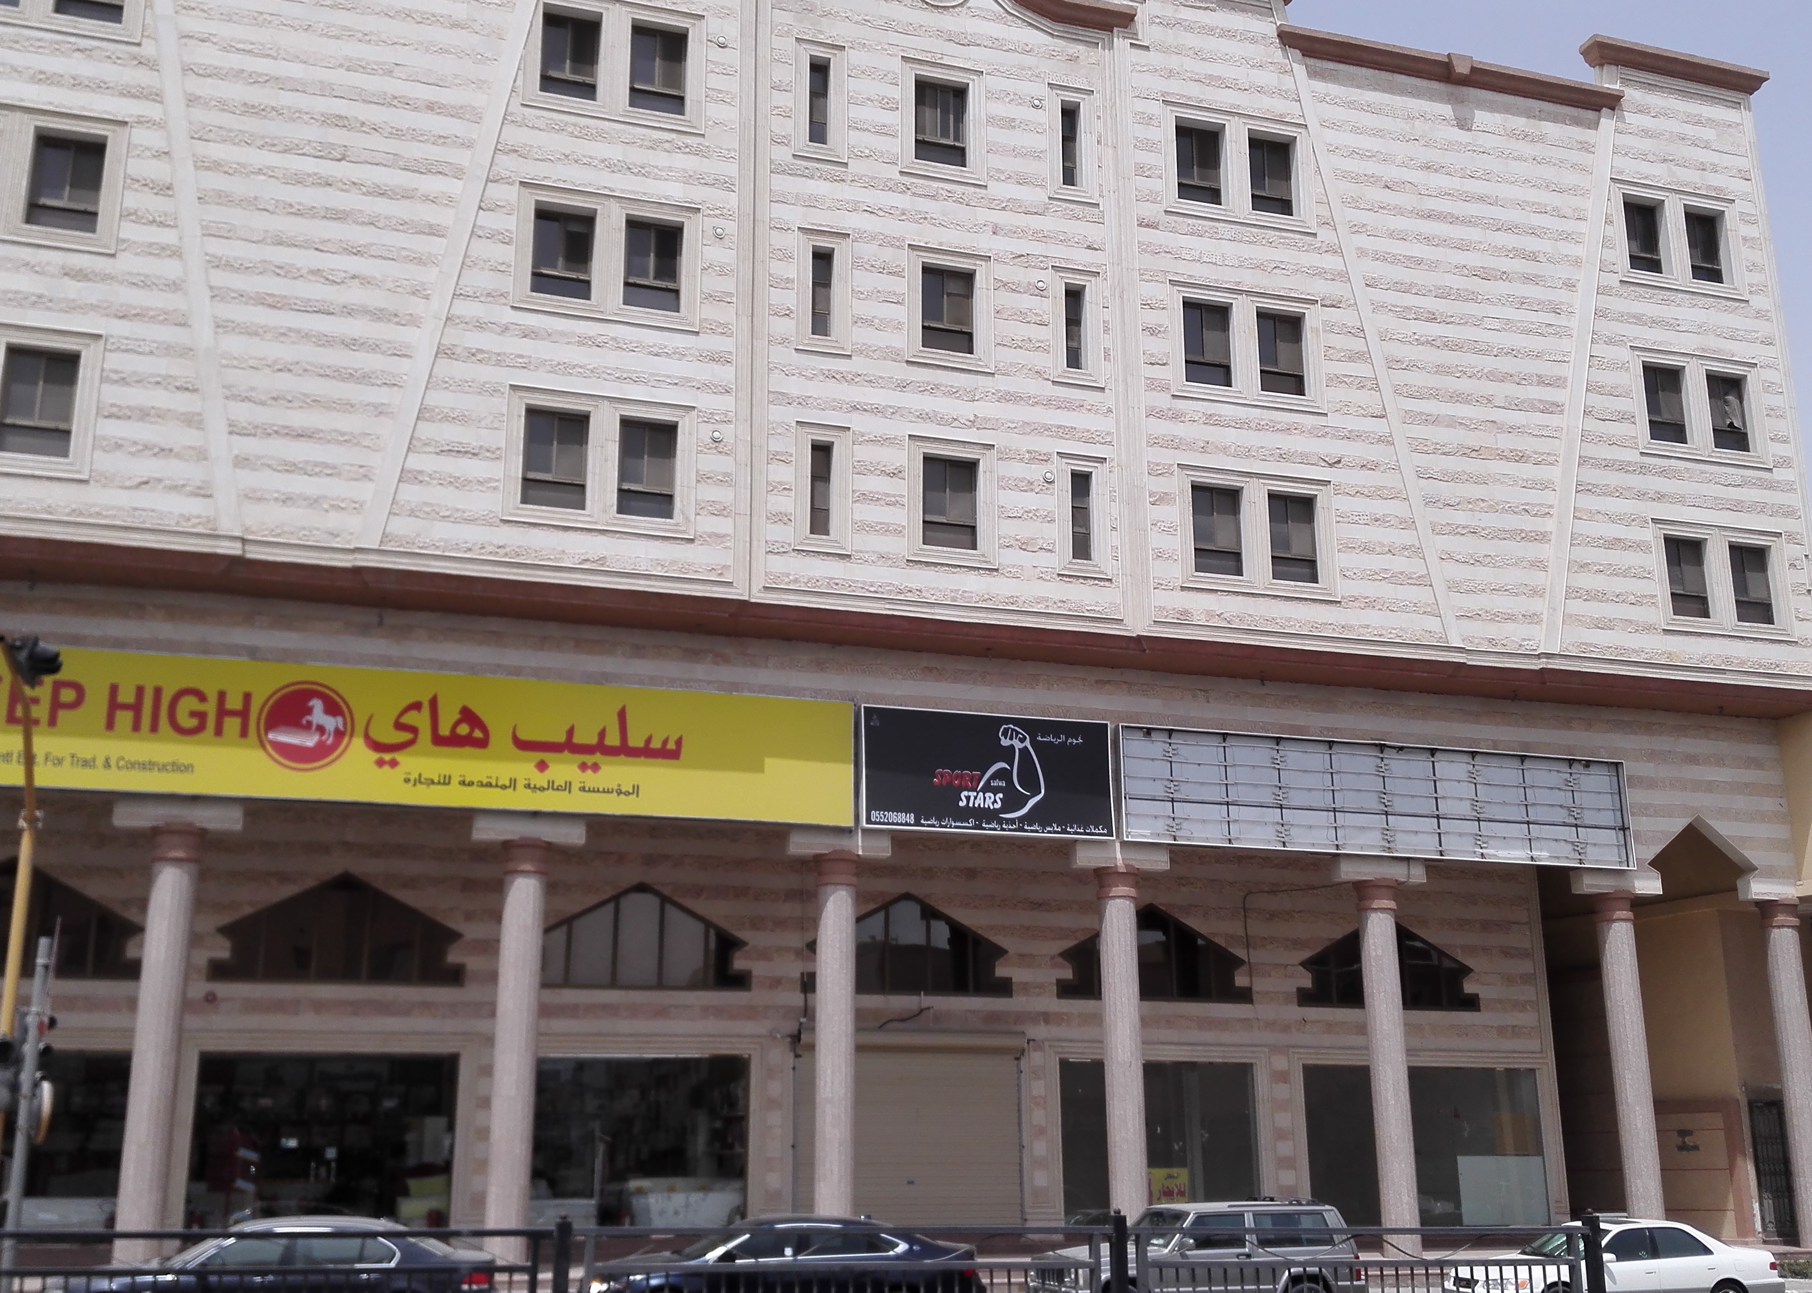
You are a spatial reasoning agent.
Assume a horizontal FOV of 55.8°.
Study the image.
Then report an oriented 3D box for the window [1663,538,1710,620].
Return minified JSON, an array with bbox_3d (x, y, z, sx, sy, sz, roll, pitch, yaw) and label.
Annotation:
[{"bbox_3d":[14.322,-1.248,31.285,0.847,1.517,0.150,4,-15,-17],"label":"window"}]

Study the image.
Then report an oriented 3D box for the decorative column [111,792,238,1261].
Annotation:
[{"bbox_3d":[-9.979,5.117,22.839,1.550,6.000,0.650,4,-16,-17],"label":"decorative column"}]

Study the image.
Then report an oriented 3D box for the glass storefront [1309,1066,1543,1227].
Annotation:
[{"bbox_3d":[9.989,9.567,32.701,5.205,2.911,0.150,4,-15,-17],"label":"glass storefront"}]

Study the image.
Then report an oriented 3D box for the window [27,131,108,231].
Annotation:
[{"bbox_3d":[-11.594,-6.452,23.619,0.910,1.500,0.150,4,-16,-17],"label":"window"}]

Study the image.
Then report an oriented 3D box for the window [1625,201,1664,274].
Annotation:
[{"bbox_3d":[14.027,-7.774,32.295,0.920,1.610,0.150,4,-16,-17],"label":"window"}]

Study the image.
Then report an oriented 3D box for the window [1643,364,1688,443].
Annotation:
[{"bbox_3d":[14.354,-4.588,32.399,0.980,1.593,0.150,5,-15,-17],"label":"window"}]

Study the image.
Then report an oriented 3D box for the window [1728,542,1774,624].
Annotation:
[{"bbox_3d":[15.390,-1.129,30.960,0.920,1.530,0.150,4,-16,-17],"label":"window"}]

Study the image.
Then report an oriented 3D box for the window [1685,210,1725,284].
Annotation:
[{"bbox_3d":[15.786,-7.901,33.975,0.992,1.629,0.140,5,-15,-16],"label":"window"}]

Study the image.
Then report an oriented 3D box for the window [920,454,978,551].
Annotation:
[{"bbox_3d":[0.678,-2.315,27.445,0.931,1.568,0.150,5,-15,-17],"label":"window"}]

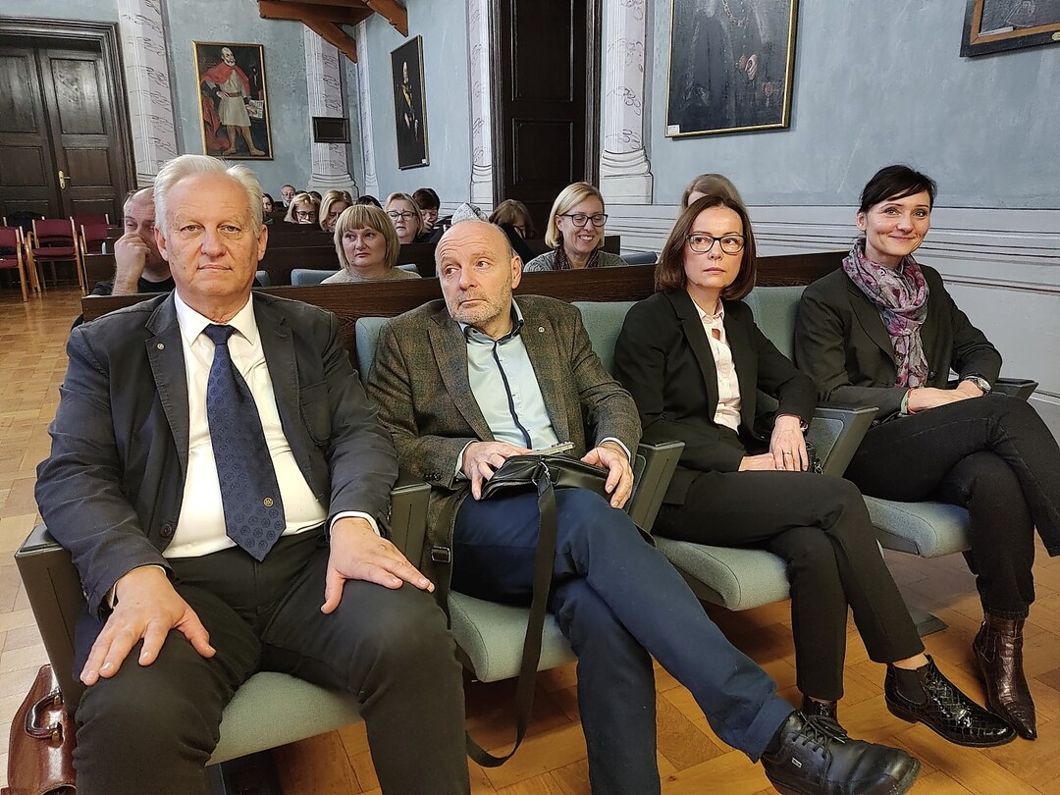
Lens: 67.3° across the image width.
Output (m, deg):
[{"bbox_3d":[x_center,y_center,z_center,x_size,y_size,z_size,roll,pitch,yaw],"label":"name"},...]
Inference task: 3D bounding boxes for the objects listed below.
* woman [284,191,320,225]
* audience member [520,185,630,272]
[{"bbox_3d":[-1.650,-0.887,5.924,0.500,1.225,0.800,-7,16,-23],"label":"woman"},{"bbox_3d":[0.190,-0.139,2.901,0.500,1.242,0.800,-8,16,-25],"label":"audience member"}]

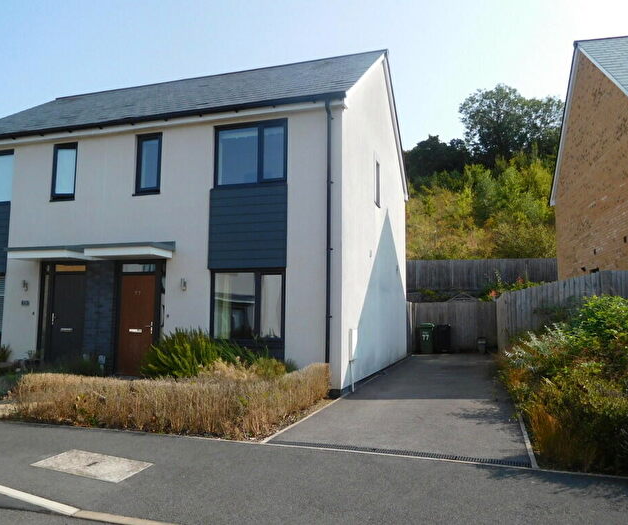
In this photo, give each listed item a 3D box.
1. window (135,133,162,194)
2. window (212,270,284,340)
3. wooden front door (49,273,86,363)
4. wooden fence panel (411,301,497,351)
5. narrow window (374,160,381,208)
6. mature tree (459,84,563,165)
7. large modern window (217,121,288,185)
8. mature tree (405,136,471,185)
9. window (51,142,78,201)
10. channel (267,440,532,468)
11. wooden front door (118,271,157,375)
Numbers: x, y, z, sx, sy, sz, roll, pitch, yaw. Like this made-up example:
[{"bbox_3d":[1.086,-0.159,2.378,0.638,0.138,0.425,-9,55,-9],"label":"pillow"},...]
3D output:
[{"bbox_3d":[-3.424,-2.051,10.580,0.610,1.299,0.100,-1,-5,18],"label":"window"},{"bbox_3d":[-1.243,0.797,9.599,1.556,1.355,0.100,-1,-5,18],"label":"window"},{"bbox_3d":[-5.307,1.301,10.931,0.841,2.066,0.090,-1,-5,18],"label":"wooden front door"},{"bbox_3d":[4.866,2.295,17.761,2.911,1.774,0.080,-1,-5,18],"label":"wooden fence panel"},{"bbox_3d":[1.504,-1.952,12.554,0.100,1.102,0.625,-1,-5,18],"label":"narrow window"},{"bbox_3d":[20.933,-14.026,53.638,10.758,9.788,10.500,-1,-5,18],"label":"mature tree"},{"bbox_3d":[-1.222,-2.108,9.875,1.544,1.260,0.100,-1,-5,18],"label":"large modern window"},{"bbox_3d":[13.181,-11.282,55.881,7.653,5.872,7.500,-1,-5,18],"label":"mature tree"},{"bbox_3d":[-5.517,-2.004,11.251,0.659,1.308,0.100,-1,-5,18],"label":"window"},{"bbox_3d":[0.774,1.954,5.125,2.634,0.080,0.139,-1,-5,18],"label":"channel"},{"bbox_3d":[-3.617,1.291,10.387,0.833,2.053,0.090,-1,-5,18],"label":"wooden front door"}]

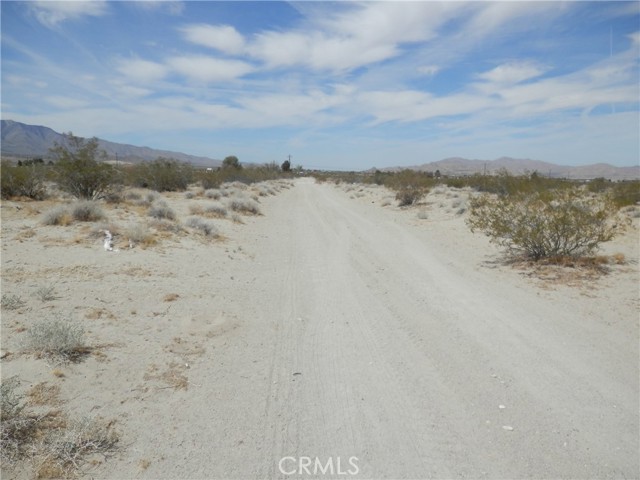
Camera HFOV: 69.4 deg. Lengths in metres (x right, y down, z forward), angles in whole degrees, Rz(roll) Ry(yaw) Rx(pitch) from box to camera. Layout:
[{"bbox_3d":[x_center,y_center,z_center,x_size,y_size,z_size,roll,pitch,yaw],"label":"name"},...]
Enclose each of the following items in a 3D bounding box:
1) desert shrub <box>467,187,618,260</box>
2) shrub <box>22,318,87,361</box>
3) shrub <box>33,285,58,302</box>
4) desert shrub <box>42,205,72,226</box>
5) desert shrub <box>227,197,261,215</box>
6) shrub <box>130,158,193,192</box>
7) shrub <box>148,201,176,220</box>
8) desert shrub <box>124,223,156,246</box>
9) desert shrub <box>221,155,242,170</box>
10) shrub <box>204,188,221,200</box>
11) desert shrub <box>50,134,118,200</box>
[{"bbox_3d":[4.556,-0.376,9.322,3.099,1.399,2.727,6,9,26],"label":"desert shrub"},{"bbox_3d":[-2.290,0.813,3.967,0.631,0.284,0.555,-4,10,-30],"label":"shrub"},{"bbox_3d":[-3.268,0.620,5.471,0.285,0.190,0.257,-4,10,-31],"label":"shrub"},{"bbox_3d":[-6.920,-0.668,12.109,0.843,0.524,0.801,-3,10,-30],"label":"desert shrub"},{"bbox_3d":[-2.791,-1.292,16.871,1.244,0.591,1.058,0,9,-9],"label":"desert shrub"},{"bbox_3d":[-10.556,-4.321,30.656,4.260,2.140,3.749,-2,9,-19],"label":"shrub"},{"bbox_3d":[-4.798,-0.917,14.048,0.876,0.565,0.770,-2,9,-19],"label":"shrub"},{"bbox_3d":[-3.678,-0.118,9.445,0.683,0.400,0.601,-2,9,-21],"label":"desert shrub"},{"bbox_3d":[-16.077,-13.558,84.870,3.670,4.216,3.230,-1,9,-11],"label":"desert shrub"},{"bbox_3d":[-5.433,-2.324,23.353,0.810,0.554,0.770,0,9,-13],"label":"shrub"},{"bbox_3d":[-10.536,-3.230,20.546,3.054,2.855,2.809,-3,9,-27],"label":"desert shrub"}]

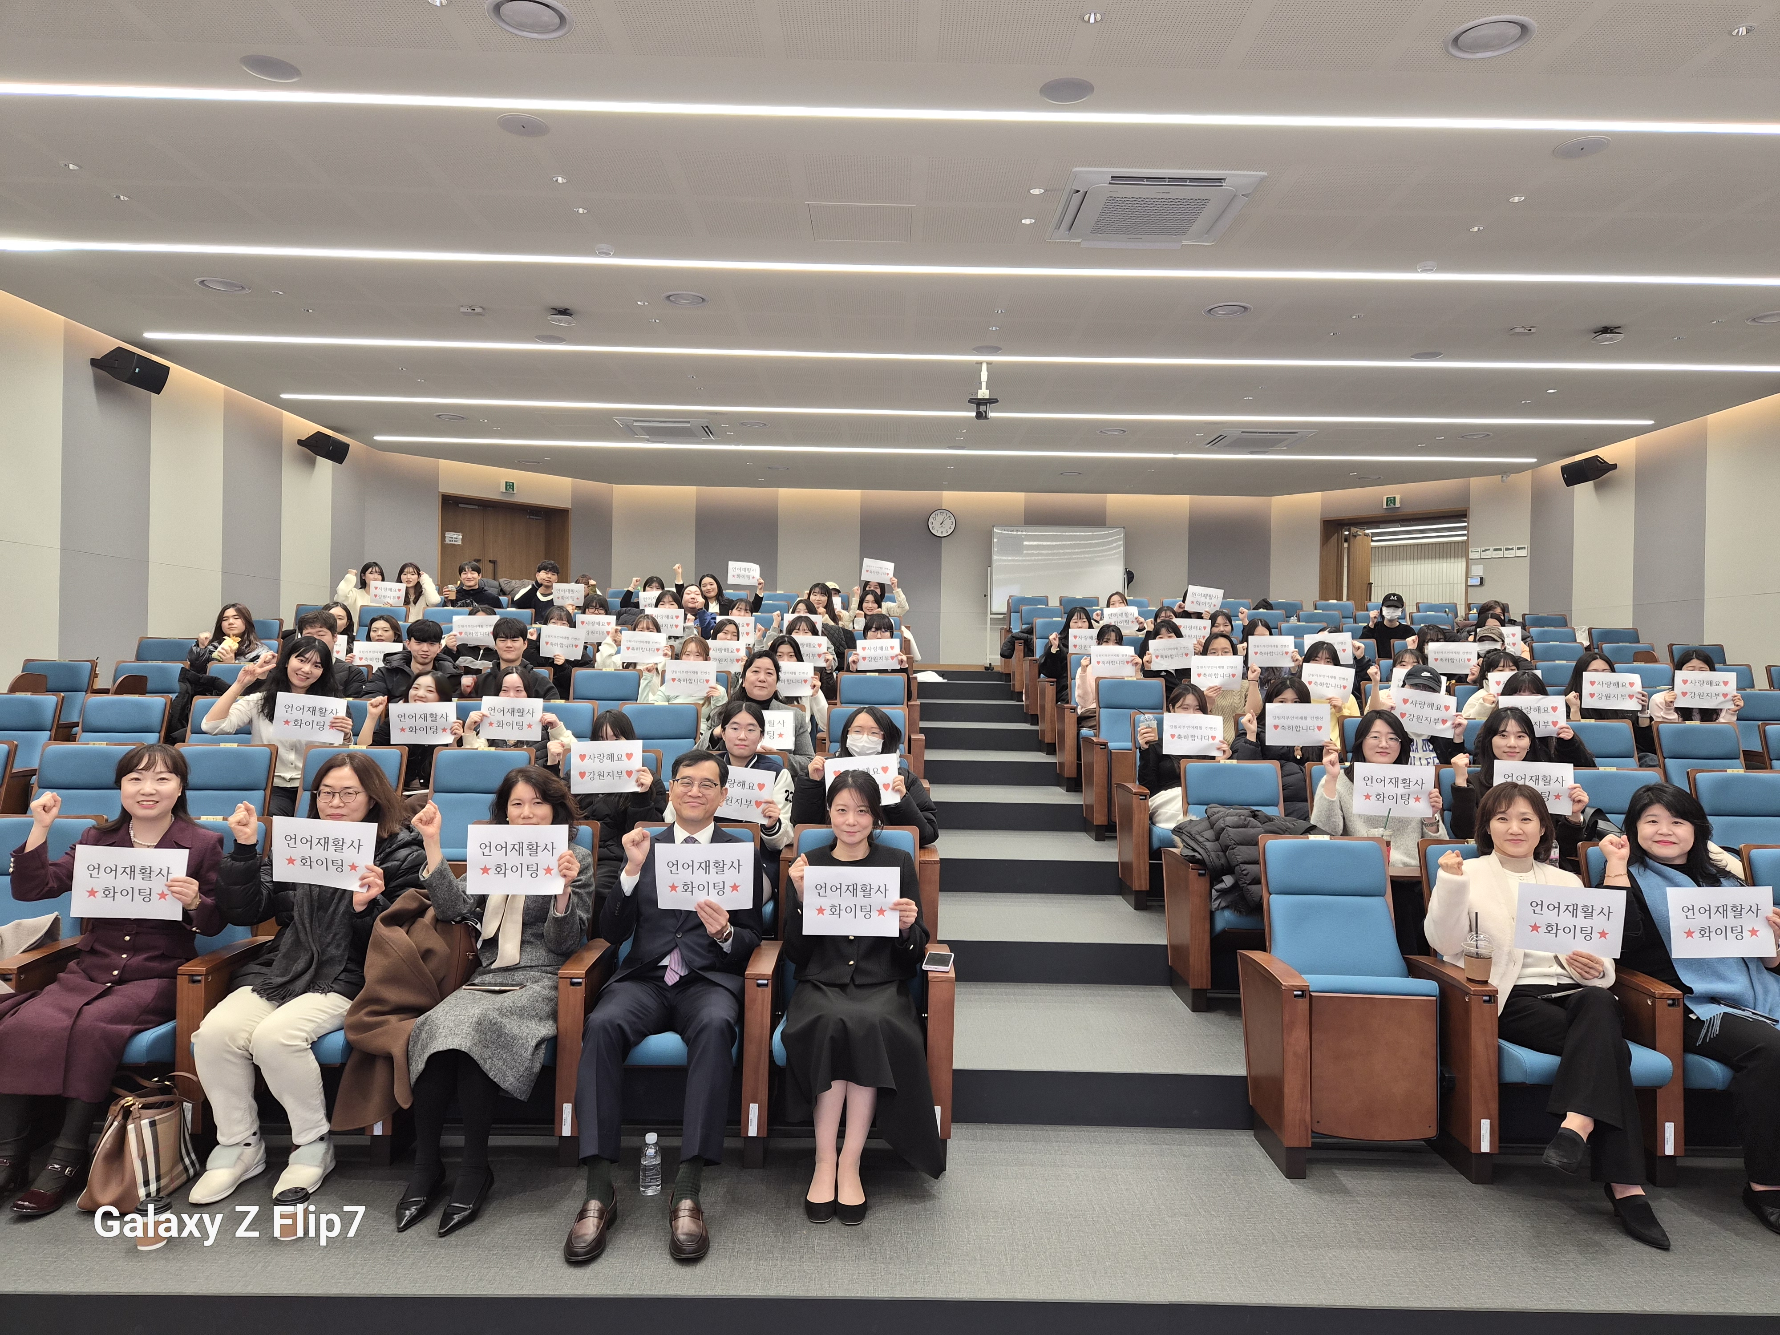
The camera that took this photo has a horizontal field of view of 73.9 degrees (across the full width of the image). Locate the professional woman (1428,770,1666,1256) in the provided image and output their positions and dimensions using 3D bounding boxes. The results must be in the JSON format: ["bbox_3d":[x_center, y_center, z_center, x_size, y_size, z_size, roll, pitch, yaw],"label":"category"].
[{"bbox_3d":[2.110,1.016,3.800,0.600,1.248,1.000,1,0,6],"label":"professional woman"}]

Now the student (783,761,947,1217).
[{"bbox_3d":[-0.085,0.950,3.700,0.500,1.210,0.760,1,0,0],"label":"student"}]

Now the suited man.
[{"bbox_3d":[-0.690,0.930,3.705,0.550,1.313,1.150,1,0,-1],"label":"suited man"}]

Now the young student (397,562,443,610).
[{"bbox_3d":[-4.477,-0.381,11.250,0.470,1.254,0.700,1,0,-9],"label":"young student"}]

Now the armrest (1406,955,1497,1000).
[{"bbox_3d":[1.822,0.999,3.845,0.082,0.040,0.450,1,0,1],"label":"armrest"}]

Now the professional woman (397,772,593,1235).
[{"bbox_3d":[-1.200,0.930,3.640,0.510,1.210,0.820,1,0,2],"label":"professional woman"}]

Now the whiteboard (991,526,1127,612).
[{"bbox_3d":[2.314,-1.320,16.200,1.800,1.200,0.060,1,0,6],"label":"whiteboard"}]

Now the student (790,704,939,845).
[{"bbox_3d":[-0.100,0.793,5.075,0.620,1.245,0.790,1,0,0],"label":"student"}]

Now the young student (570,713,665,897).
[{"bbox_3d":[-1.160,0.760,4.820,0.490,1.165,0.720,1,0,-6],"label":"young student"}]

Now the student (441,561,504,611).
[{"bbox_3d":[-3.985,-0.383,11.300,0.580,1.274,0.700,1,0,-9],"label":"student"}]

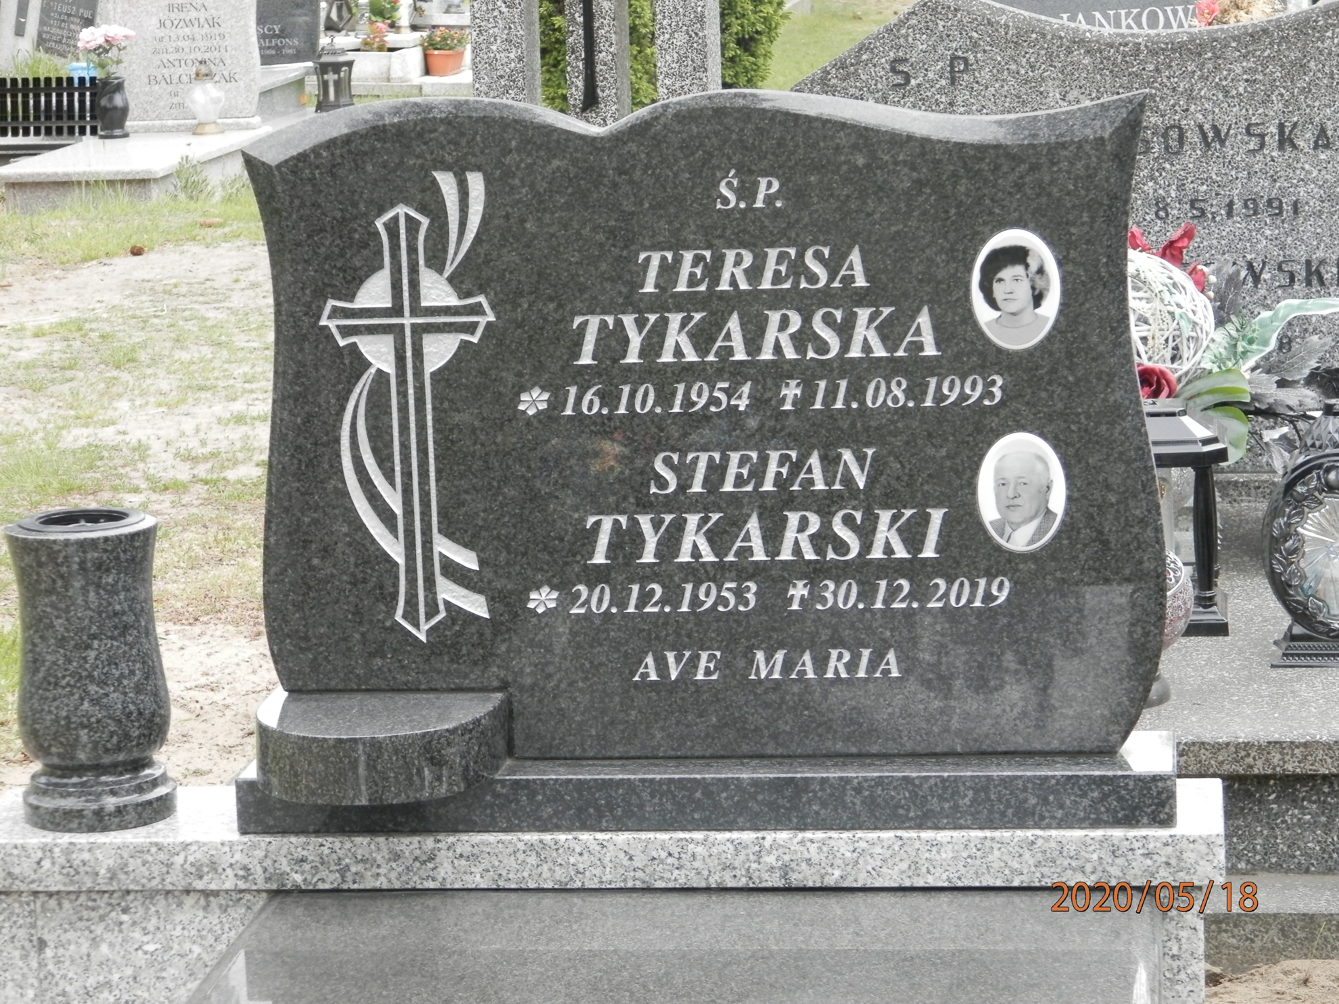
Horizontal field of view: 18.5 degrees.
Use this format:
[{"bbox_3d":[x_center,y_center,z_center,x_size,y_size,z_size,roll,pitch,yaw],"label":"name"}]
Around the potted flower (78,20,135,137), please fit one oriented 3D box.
[{"bbox_3d":[-2.130,-1.592,15.500,0.210,0.425,0.190,-1,11,7],"label":"potted flower"}]

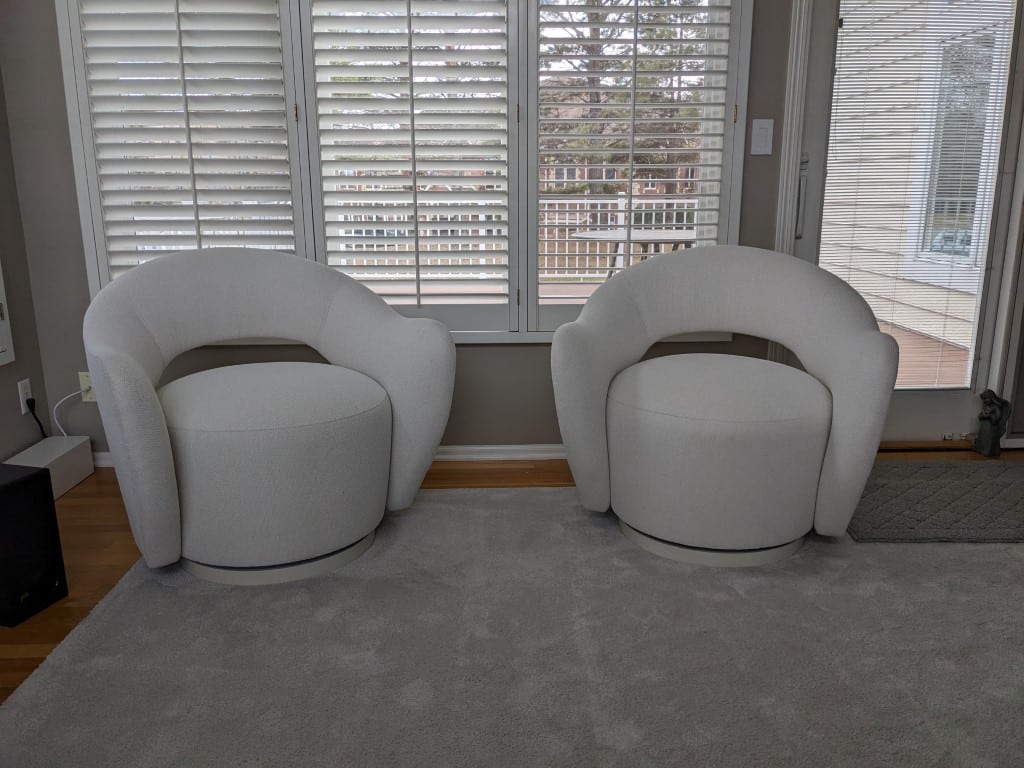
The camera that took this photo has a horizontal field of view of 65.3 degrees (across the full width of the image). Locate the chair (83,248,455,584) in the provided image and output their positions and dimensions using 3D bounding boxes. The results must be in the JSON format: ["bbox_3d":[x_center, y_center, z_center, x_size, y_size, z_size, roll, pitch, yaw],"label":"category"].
[{"bbox_3d":[-0.688,0.050,2.220,0.870,0.810,0.750,-9,16,-33],"label":"chair"}]

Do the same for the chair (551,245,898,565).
[{"bbox_3d":[0.588,0.024,2.307,0.870,0.810,0.750,4,14,17],"label":"chair"}]

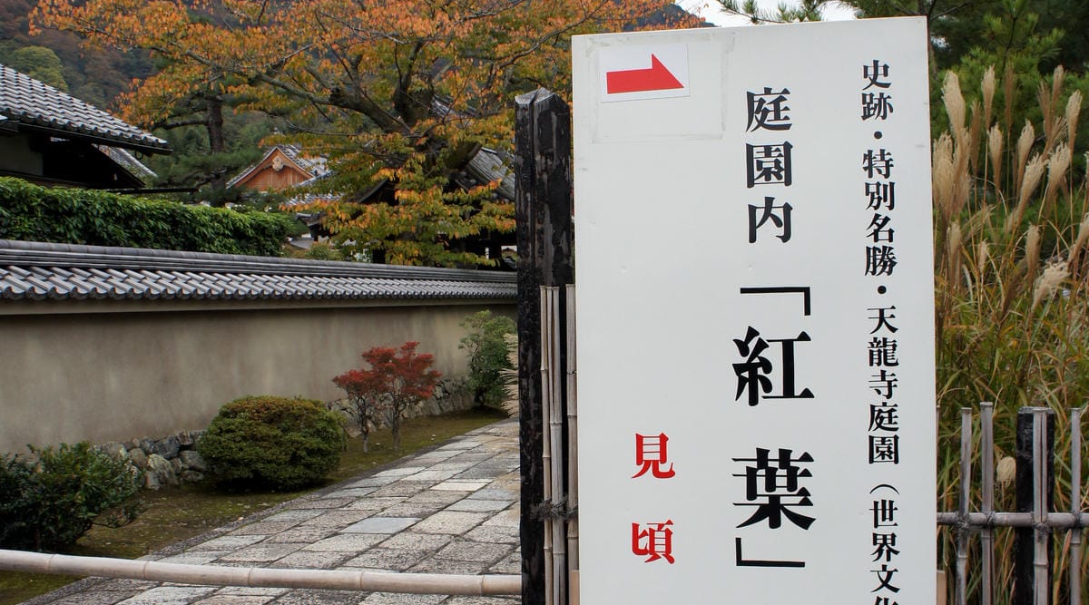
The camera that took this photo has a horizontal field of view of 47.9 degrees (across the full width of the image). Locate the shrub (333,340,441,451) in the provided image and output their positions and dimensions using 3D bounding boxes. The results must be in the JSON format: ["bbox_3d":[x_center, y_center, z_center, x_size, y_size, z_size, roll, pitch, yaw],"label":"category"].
[{"bbox_3d":[-1.717,1.012,13.400,1.170,1.220,1.000,-1,0,0],"label":"shrub"}]

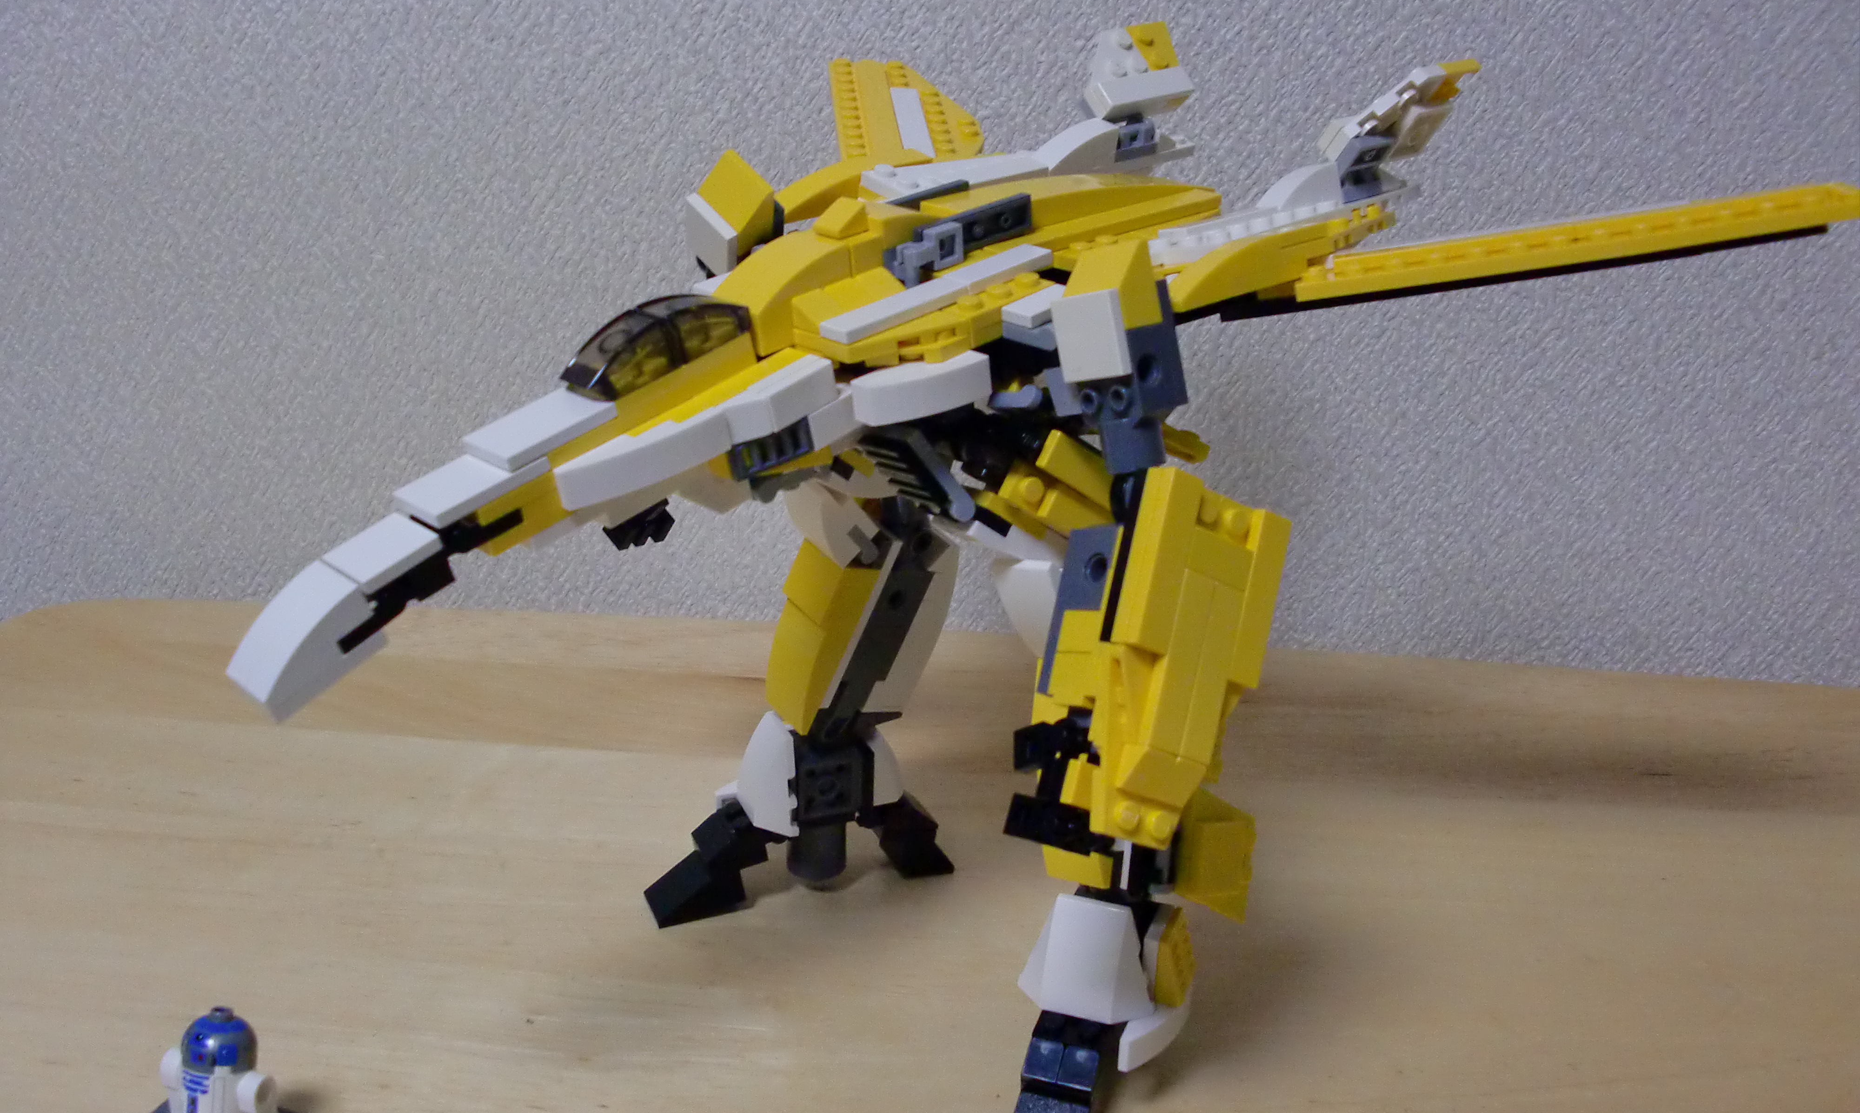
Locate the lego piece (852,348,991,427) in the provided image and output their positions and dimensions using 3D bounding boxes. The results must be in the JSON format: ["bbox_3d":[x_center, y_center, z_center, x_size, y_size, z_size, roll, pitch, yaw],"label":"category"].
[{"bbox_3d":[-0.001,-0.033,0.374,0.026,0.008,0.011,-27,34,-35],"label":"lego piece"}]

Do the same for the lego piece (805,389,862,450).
[{"bbox_3d":[-0.019,-0.029,0.388,0.016,0.008,0.006,-33,36,-31],"label":"lego piece"}]

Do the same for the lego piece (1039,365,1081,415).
[{"bbox_3d":[0.030,-0.033,0.383,0.009,0.010,0.008,-18,10,-39],"label":"lego piece"}]

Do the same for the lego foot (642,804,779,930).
[{"bbox_3d":[-0.060,0.084,0.530,0.034,0.020,0.016,-9,26,-26],"label":"lego foot"}]

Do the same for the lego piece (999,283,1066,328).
[{"bbox_3d":[0.023,-0.050,0.385,0.016,0.003,0.008,-27,34,-35],"label":"lego piece"}]

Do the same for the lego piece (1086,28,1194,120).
[{"bbox_3d":[0.054,-0.125,0.500,0.029,0.020,0.007,-18,-8,-38],"label":"lego piece"}]

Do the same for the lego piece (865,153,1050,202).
[{"bbox_3d":[0.006,-0.088,0.446,0.046,0.005,0.017,-21,44,-40],"label":"lego piece"}]

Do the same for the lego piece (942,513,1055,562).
[{"bbox_3d":[0.015,-0.004,0.403,0.028,0.004,0.009,25,66,28],"label":"lego piece"}]

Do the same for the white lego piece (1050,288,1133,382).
[{"bbox_3d":[0.031,-0.042,0.369,0.003,0.016,0.016,-18,10,-39],"label":"white lego piece"}]

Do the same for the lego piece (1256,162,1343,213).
[{"bbox_3d":[0.082,-0.082,0.438,0.024,0.010,0.008,-18,11,-38],"label":"lego piece"}]

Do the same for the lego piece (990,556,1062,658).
[{"bbox_3d":[0.023,0.011,0.413,0.018,0.022,0.009,-5,22,-43],"label":"lego piece"}]

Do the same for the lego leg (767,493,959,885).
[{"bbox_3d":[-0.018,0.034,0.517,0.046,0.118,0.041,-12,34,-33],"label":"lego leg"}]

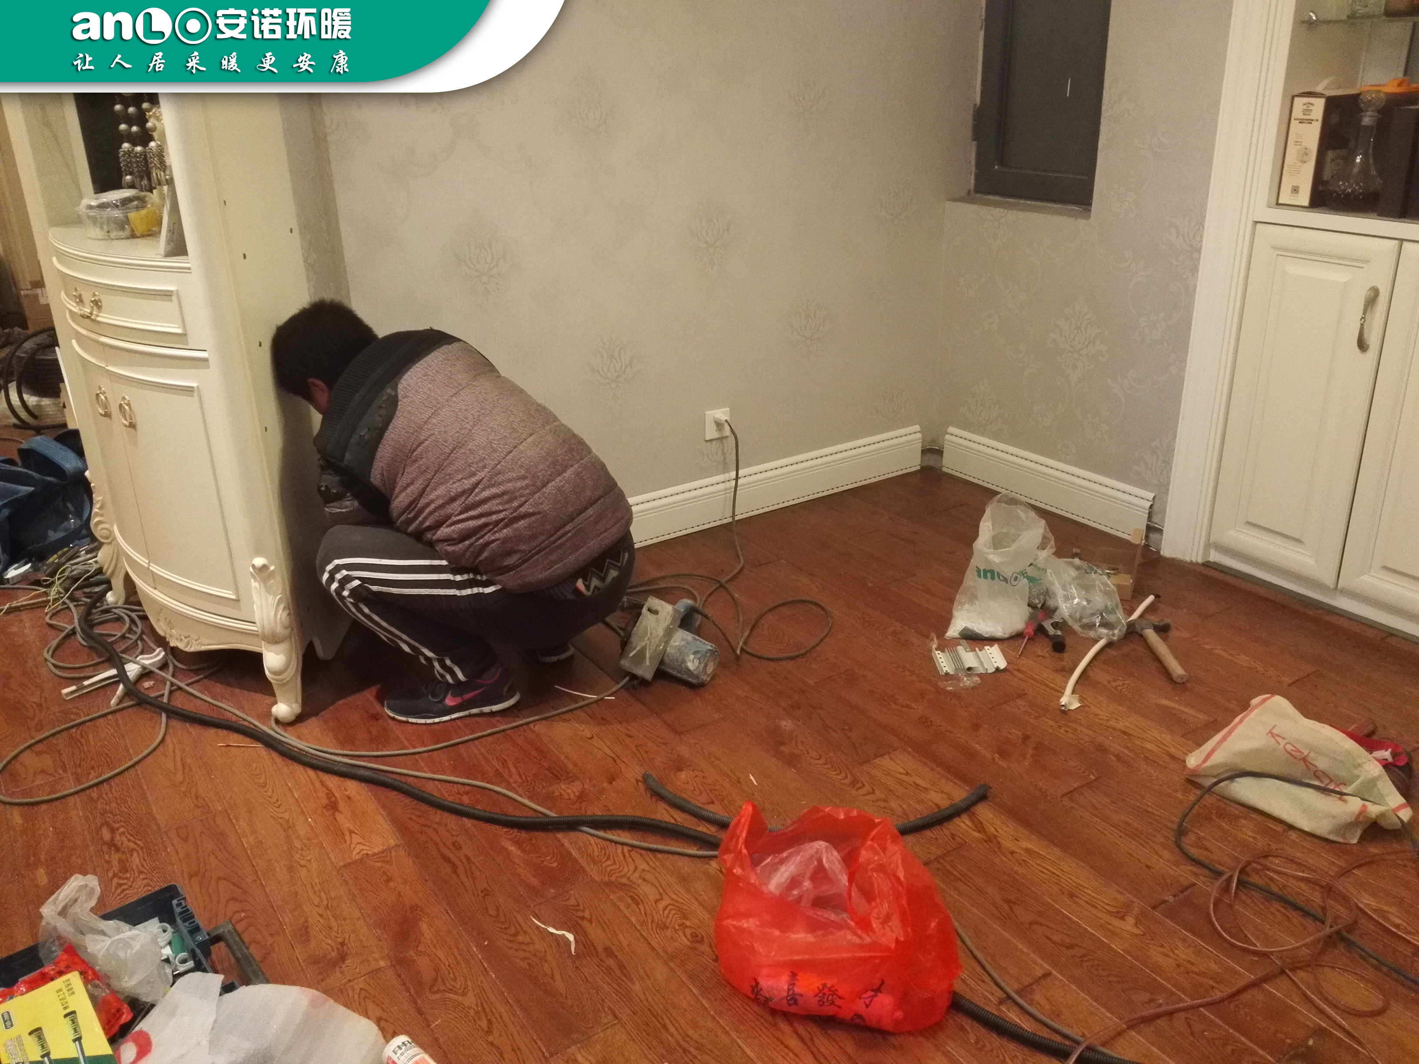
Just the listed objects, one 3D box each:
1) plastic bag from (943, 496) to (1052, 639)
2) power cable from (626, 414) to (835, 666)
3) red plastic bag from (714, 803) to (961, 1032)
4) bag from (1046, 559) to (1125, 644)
[{"bbox_3d":[0.696,0.080,2.858,0.250,0.300,0.190,3,23,13],"label":"plastic bag"},{"bbox_3d":[0.068,0.000,3.054,0.490,0.345,0.760,-16,26,-30],"label":"power cable"},{"bbox_3d":[0.197,0.561,1.821,0.330,0.225,0.260,6,24,20],"label":"red plastic bag"},{"bbox_3d":[0.909,0.153,2.870,0.170,0.140,0.190,3,23,13],"label":"bag"}]

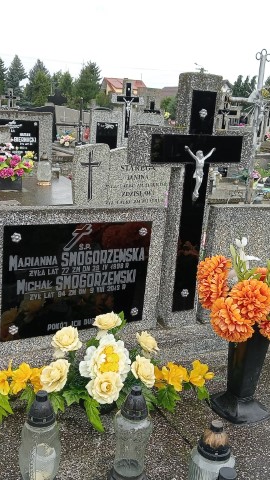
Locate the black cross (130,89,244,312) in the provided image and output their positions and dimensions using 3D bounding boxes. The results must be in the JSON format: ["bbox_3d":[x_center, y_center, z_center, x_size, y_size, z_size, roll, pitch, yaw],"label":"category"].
[{"bbox_3d":[0.237,-0.140,2.166,0.458,0.940,0.052,-5,18,-29],"label":"black cross"}]

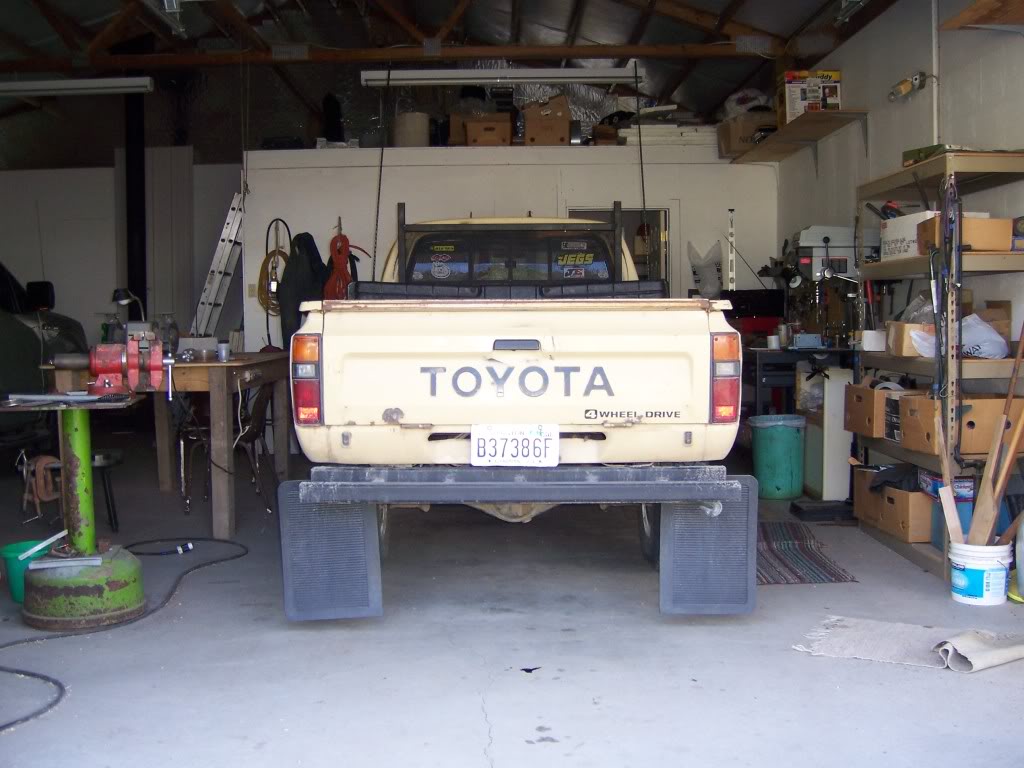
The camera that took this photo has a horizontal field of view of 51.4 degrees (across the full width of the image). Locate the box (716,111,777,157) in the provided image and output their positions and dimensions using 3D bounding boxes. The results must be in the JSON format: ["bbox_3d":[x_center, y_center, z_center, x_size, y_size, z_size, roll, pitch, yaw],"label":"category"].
[{"bbox_3d":[1.935,-1.978,8.507,0.450,0.320,0.400,-1,3,-1],"label":"box"}]

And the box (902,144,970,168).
[{"bbox_3d":[1.946,-1.023,4.822,0.240,0.075,0.270,-1,3,-16],"label":"box"}]

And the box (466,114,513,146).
[{"bbox_3d":[-0.197,-2.145,9.180,0.410,0.270,0.450,0,4,0],"label":"box"}]

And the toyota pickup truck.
[{"bbox_3d":[-0.003,-0.087,5.833,1.700,1.780,4.650,0,4,0],"label":"toyota pickup truck"}]

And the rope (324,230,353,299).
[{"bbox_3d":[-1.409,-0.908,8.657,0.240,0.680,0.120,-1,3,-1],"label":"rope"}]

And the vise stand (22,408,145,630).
[{"bbox_3d":[-1.667,0.492,4.100,0.480,0.810,0.480,-1,3,-1],"label":"vise stand"}]

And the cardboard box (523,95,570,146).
[{"bbox_3d":[0.290,-2.221,9.160,0.410,0.430,0.420,0,4,0],"label":"cardboard box"}]

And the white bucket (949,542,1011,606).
[{"bbox_3d":[1.947,0.763,4.433,0.258,0.255,0.258,0,4,0],"label":"white bucket"}]

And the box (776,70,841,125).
[{"bbox_3d":[2.020,-1.926,7.249,0.365,0.370,0.250,-1,3,-1],"label":"box"}]

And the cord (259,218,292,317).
[{"bbox_3d":[-1.980,-0.980,8.953,0.300,0.800,0.100,0,4,0],"label":"cord"}]

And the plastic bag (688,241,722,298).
[{"bbox_3d":[1.540,-0.918,8.496,0.280,0.470,0.160,-1,3,-1],"label":"plastic bag"}]

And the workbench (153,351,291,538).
[{"bbox_3d":[-1.913,0.315,6.389,1.030,0.910,1.920,-1,3,-1],"label":"workbench"}]

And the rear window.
[{"bbox_3d":[-0.011,-0.657,5.844,1.150,0.340,0.100,-1,3,-1],"label":"rear window"}]

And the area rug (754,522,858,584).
[{"bbox_3d":[1.225,0.803,5.197,0.620,0.015,1.450,0,3,8],"label":"area rug"}]

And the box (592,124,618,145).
[{"bbox_3d":[0.788,-2.096,9.099,0.220,0.180,0.240,0,4,0],"label":"box"}]

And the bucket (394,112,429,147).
[{"bbox_3d":[-0.843,-2.121,9.104,0.295,0.340,0.295,0,4,0],"label":"bucket"}]

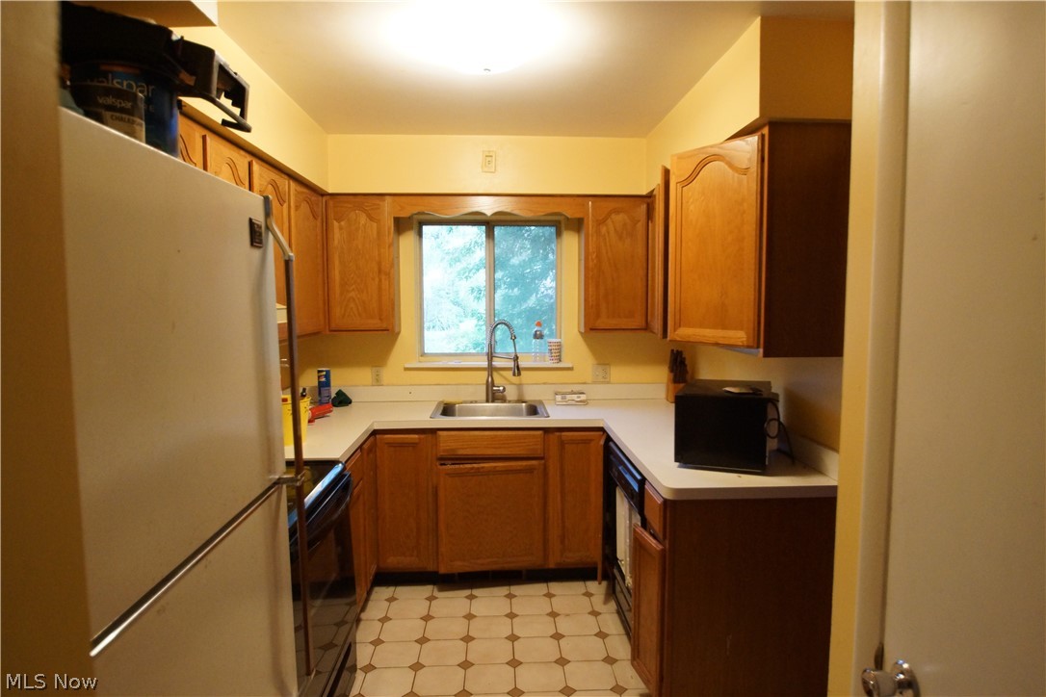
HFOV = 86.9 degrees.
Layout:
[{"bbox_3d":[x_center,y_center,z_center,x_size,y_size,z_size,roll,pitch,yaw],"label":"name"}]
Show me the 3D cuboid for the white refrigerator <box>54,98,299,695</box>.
[{"bbox_3d":[-0.918,0.578,1.010,0.690,1.806,0.730,0,5,-3],"label":"white refrigerator"}]

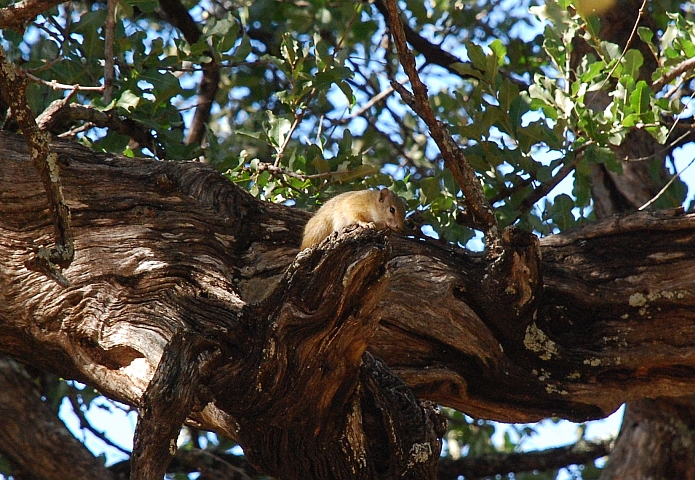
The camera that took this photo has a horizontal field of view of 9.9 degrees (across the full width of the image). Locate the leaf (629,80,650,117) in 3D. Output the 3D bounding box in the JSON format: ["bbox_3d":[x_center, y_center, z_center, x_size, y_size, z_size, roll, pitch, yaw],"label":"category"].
[{"bbox_3d":[0.428,-0.207,5.900,0.030,0.053,0.012,0,-12,0],"label":"leaf"}]

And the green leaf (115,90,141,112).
[{"bbox_3d":[-0.326,-0.206,6.000,0.037,0.034,0.016,0,-12,0],"label":"green leaf"}]

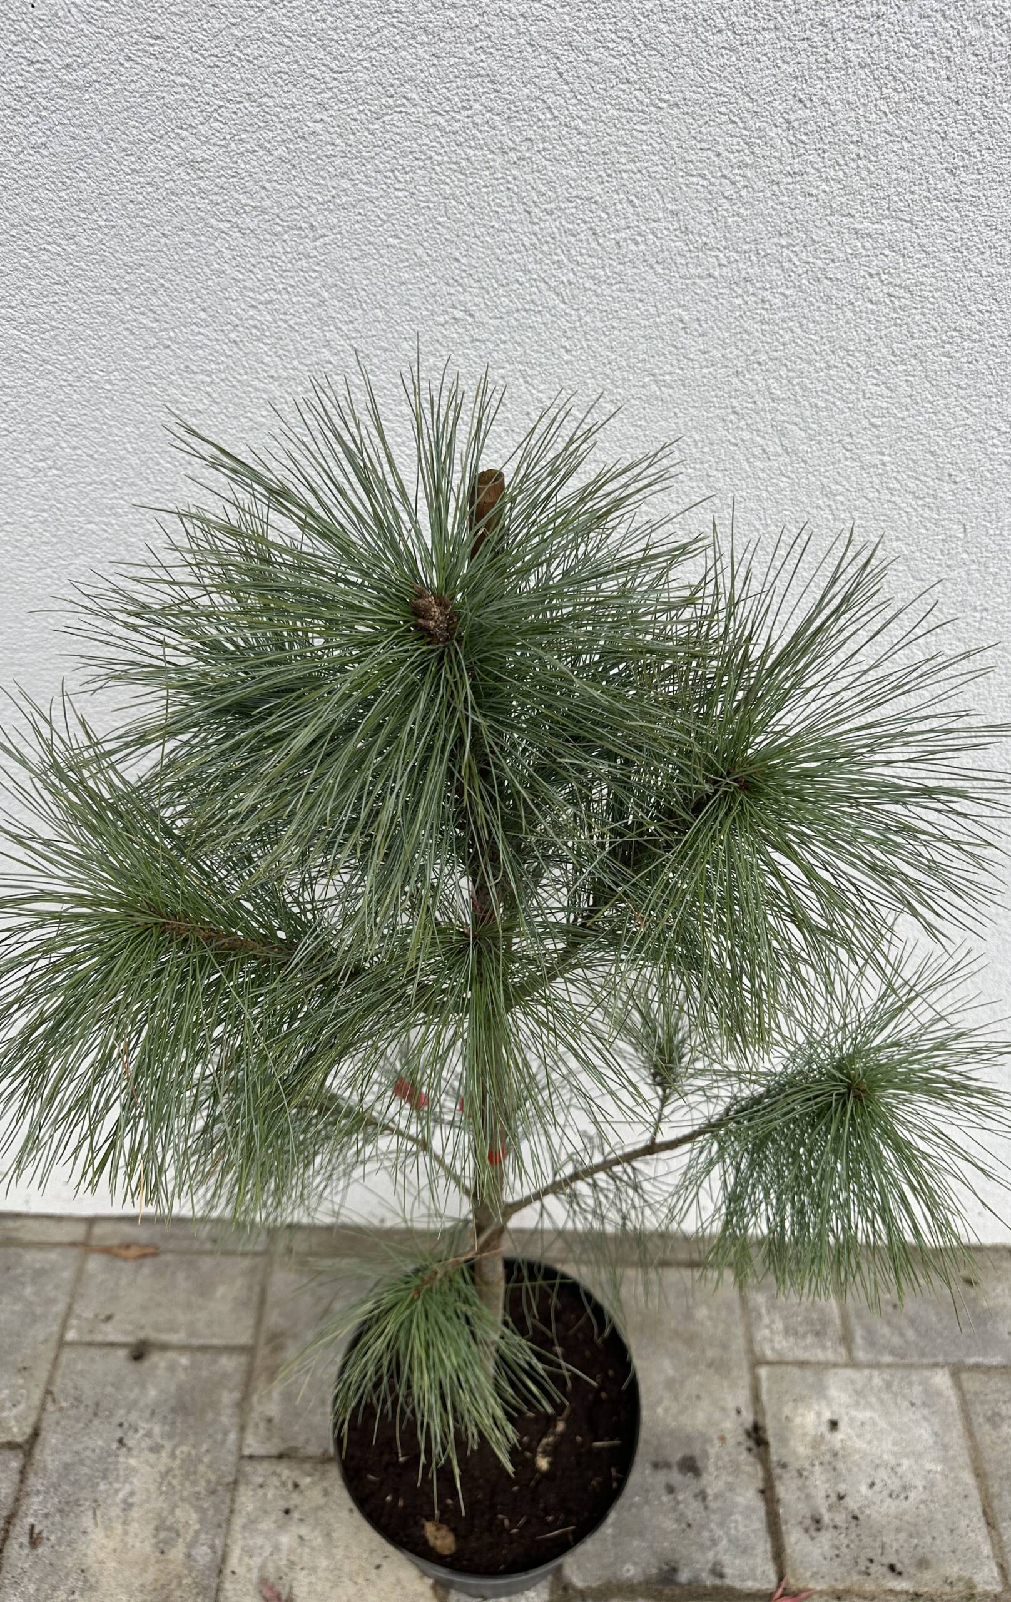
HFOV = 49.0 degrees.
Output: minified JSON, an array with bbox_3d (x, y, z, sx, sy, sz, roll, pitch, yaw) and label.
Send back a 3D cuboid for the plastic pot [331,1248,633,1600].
[{"bbox_3d":[-0.016,0.581,1.004,0.257,0.203,0.257,1,43,-1],"label":"plastic pot"}]

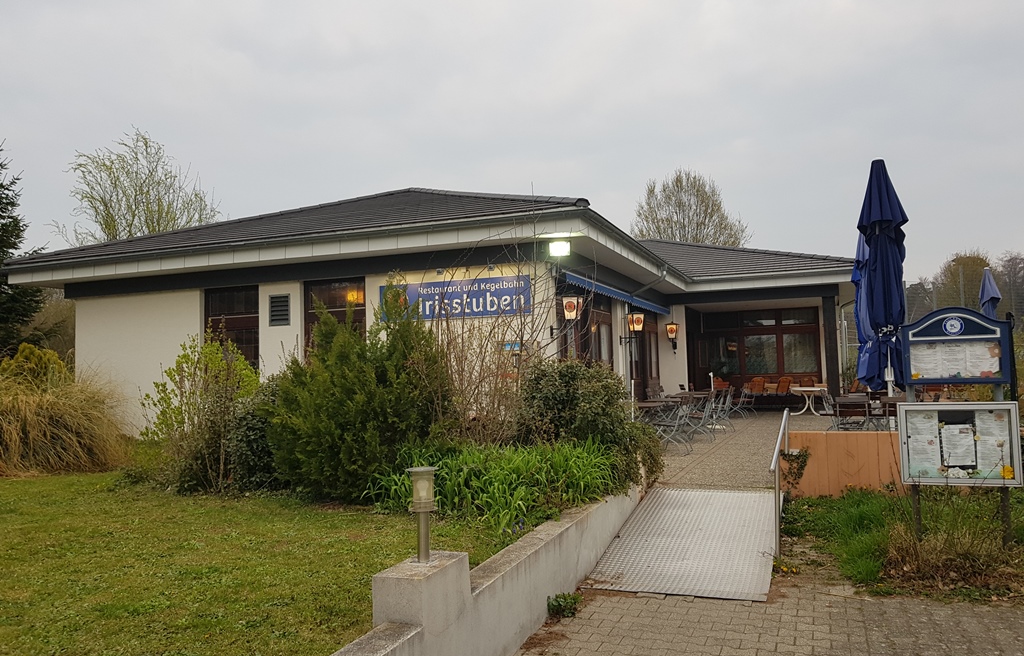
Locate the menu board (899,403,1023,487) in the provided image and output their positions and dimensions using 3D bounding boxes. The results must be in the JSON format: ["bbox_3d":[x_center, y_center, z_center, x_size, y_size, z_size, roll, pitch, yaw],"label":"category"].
[{"bbox_3d":[3.392,0.880,5.830,0.790,0.615,0.070,-3,-4,22],"label":"menu board"}]

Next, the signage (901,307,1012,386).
[{"bbox_3d":[3.374,0.133,5.840,0.700,0.585,0.080,-3,-4,24],"label":"signage"}]

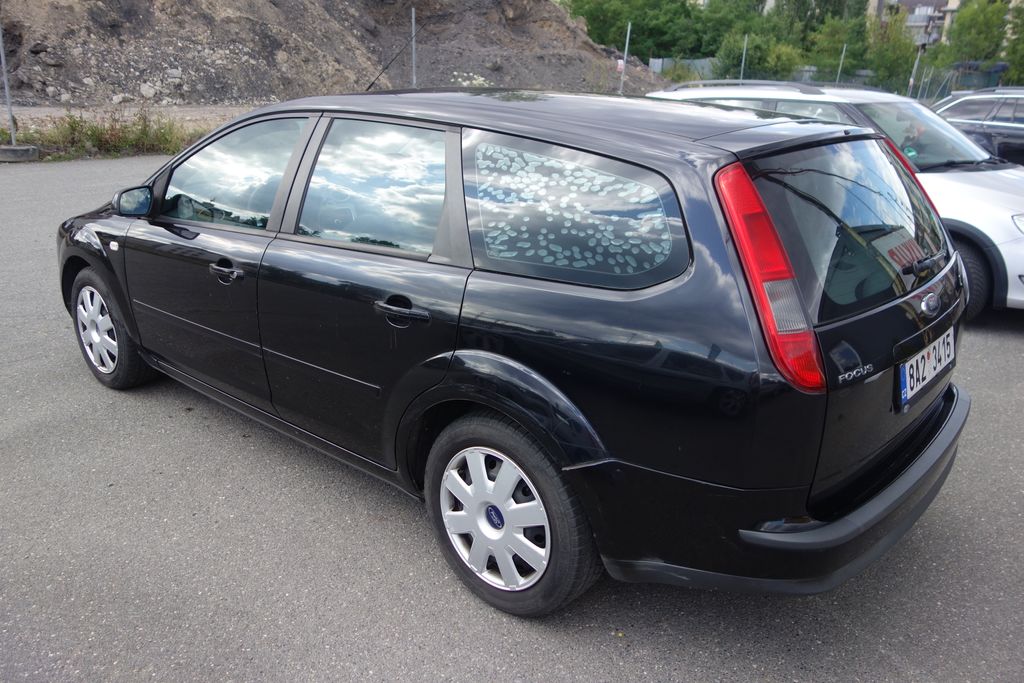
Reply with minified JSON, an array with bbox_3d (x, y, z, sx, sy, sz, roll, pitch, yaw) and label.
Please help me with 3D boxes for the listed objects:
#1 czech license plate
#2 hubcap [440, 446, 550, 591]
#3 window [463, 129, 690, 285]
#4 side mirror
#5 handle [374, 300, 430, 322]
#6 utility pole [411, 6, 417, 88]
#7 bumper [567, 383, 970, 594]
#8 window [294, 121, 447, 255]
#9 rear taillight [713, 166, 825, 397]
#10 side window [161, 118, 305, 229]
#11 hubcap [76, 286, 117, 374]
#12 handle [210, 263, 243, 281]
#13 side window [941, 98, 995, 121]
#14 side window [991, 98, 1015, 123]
[{"bbox_3d":[1.183,0.058,2.252,0.015,0.112,0.520,3,15,42],"label":"czech license plate"},{"bbox_3d":[-0.053,0.521,2.343,0.433,0.433,0.060,16,23,38],"label":"hubcap"},{"bbox_3d":[0.119,-0.352,2.123,0.808,0.405,0.060,15,-2,35],"label":"window"},{"bbox_3d":[-1.577,-0.586,3.304,0.125,0.135,0.185,16,23,38],"label":"side mirror"},{"bbox_3d":[-0.321,-0.090,2.330,0.228,0.040,0.050,16,23,38],"label":"handle"},{"bbox_3d":[-2.292,-6.326,18.629,0.055,2.750,0.055,2,18,0],"label":"utility pole"},{"bbox_3d":[0.978,0.290,2.501,0.680,0.385,1.770,16,23,38],"label":"bumper"},{"bbox_3d":[-0.435,-0.498,2.550,0.656,0.420,0.050,16,-1,38],"label":"window"},{"bbox_3d":[0.585,-0.147,1.824,0.140,0.580,0.100,-2,-20,-36],"label":"rear taillight"},{"bbox_3d":[-1.113,-0.667,3.121,0.861,0.453,0.060,16,2,38],"label":"side window"},{"bbox_3d":[-2.043,-0.060,3.954,0.425,0.425,0.060,16,22,38],"label":"hubcap"},{"bbox_3d":[-1.050,-0.258,2.931,0.226,0.040,0.050,16,23,38],"label":"handle"},{"bbox_3d":[6.855,-3.503,12.000,0.780,0.360,0.060,16,1,38],"label":"side window"},{"bbox_3d":[7.415,-3.480,12.000,0.310,0.365,0.040,19,7,41],"label":"side window"}]

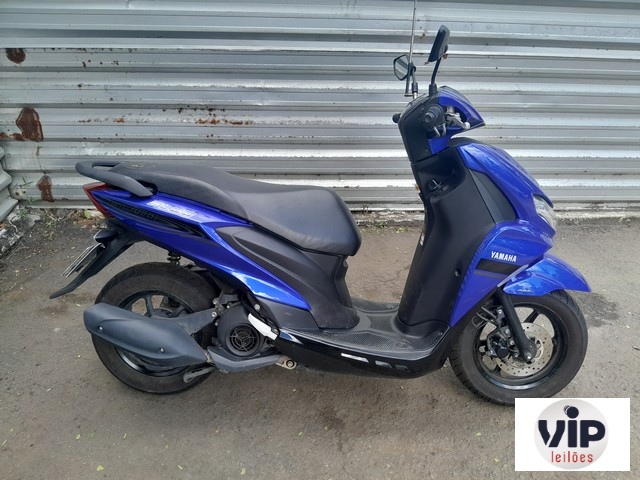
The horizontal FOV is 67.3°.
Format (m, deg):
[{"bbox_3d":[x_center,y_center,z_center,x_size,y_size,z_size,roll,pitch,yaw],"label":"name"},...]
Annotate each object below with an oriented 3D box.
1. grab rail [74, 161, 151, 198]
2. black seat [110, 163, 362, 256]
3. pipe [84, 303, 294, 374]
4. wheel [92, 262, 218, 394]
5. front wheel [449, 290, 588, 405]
[{"bbox_3d":[-0.680,-0.211,1.641,0.310,0.110,0.250,1,13,2],"label":"grab rail"},{"bbox_3d":[-0.281,-0.115,1.648,0.860,0.280,0.300,1,13,2],"label":"black seat"},{"bbox_3d":[-0.442,0.333,1.606,0.670,0.265,0.180,1,13,2],"label":"pipe"},{"bbox_3d":[-0.582,0.329,1.759,0.503,0.503,0.118,1,13,2],"label":"wheel"},{"bbox_3d":[0.704,0.364,1.716,0.487,0.487,0.108,1,12,0],"label":"front wheel"}]

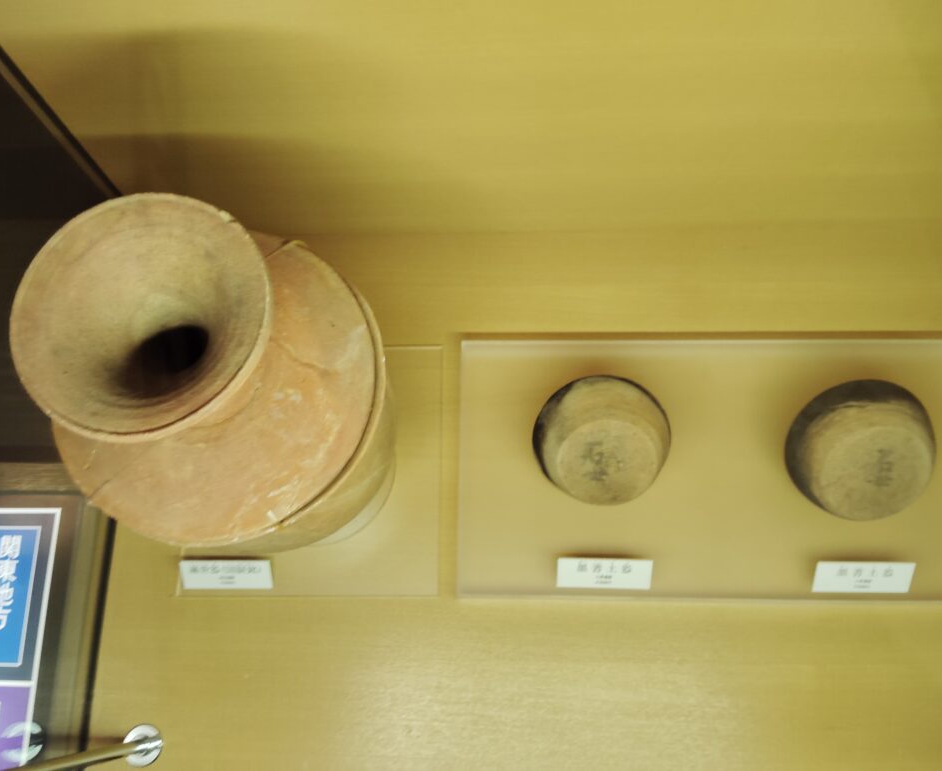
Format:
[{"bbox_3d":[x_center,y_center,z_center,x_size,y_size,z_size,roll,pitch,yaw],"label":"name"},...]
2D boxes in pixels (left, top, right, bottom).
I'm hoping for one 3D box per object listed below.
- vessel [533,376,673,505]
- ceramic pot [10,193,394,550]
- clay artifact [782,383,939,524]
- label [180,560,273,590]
[{"bbox_3d":[0.135,0.066,0.840,0.142,0.055,0.142,-1,113,3],"label":"vessel"},{"bbox_3d":[-0.188,0.022,0.717,0.250,0.469,0.250,0,73,1],"label":"ceramic pot"},{"bbox_3d":[0.397,0.075,0.831,0.147,0.058,0.147,-3,112,10],"label":"clay artifact"},{"bbox_3d":[-0.260,0.202,0.885,0.096,0.006,0.036,0,113,1],"label":"label"}]

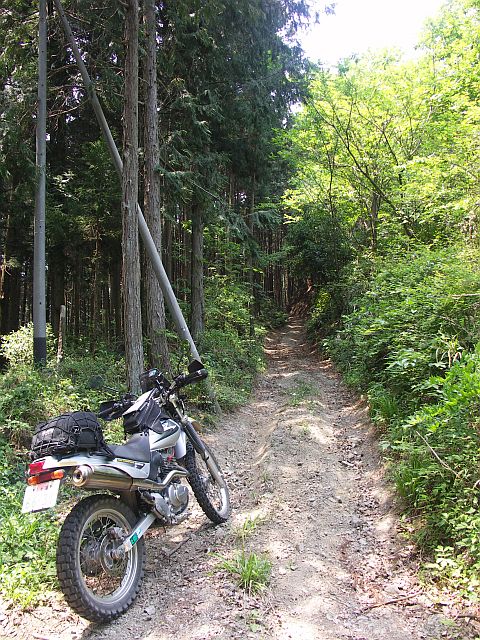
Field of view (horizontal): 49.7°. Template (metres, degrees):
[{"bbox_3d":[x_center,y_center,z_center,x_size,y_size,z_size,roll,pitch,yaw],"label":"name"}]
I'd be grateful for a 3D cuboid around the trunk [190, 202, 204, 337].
[{"bbox_3d":[-1.060,-1.200,13.000,0.330,3.650,0.330,0,1,0],"label":"trunk"}]

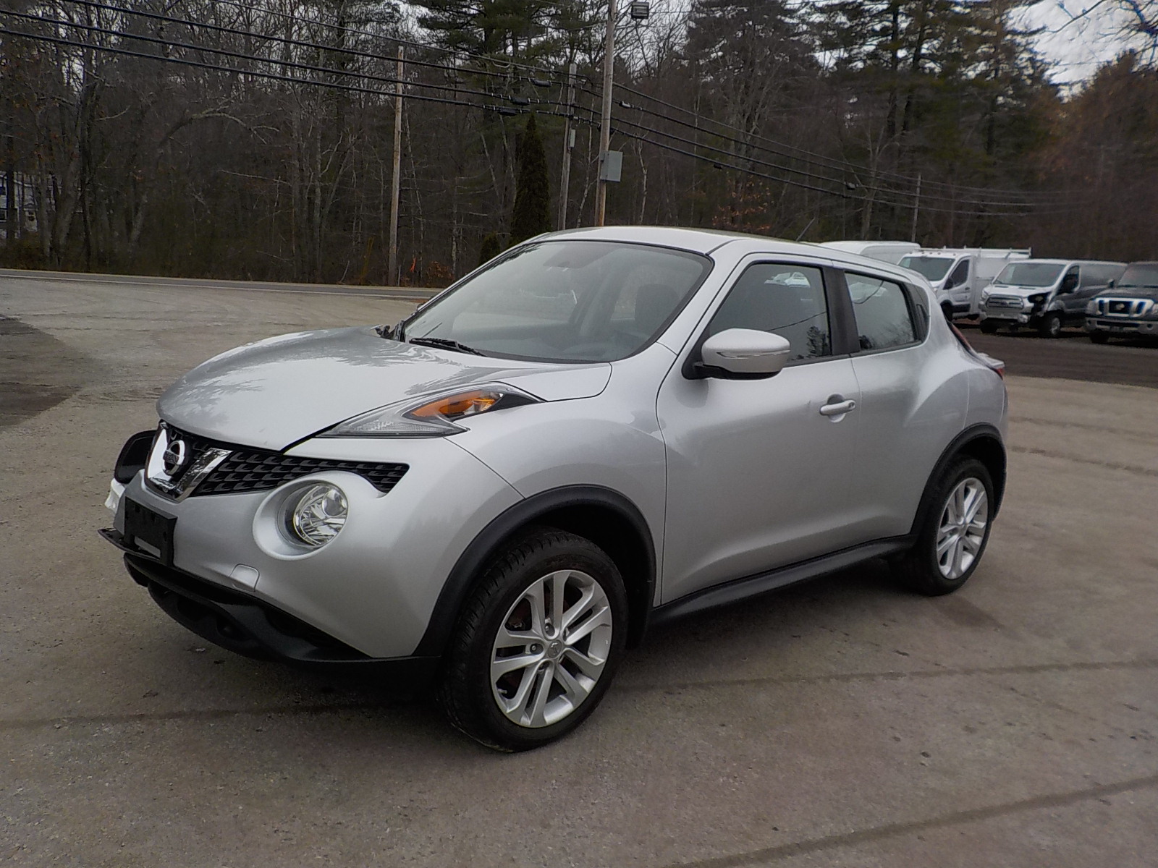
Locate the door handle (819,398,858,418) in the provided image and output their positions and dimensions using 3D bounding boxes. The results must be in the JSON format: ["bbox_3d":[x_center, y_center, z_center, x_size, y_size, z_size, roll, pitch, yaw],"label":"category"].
[{"bbox_3d":[0.963,-0.099,3.728,0.215,0.050,0.055,-10,16,-42],"label":"door handle"}]

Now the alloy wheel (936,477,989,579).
[{"bbox_3d":[1.728,0.428,4.702,0.465,0.465,0.170,-6,14,-43],"label":"alloy wheel"}]

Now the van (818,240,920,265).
[{"bbox_3d":[10.177,-5.853,37.267,5.980,2.540,2.060,-5,13,-41],"label":"van"}]

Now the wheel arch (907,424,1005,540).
[{"bbox_3d":[1.725,0.188,4.560,0.950,0.500,0.140,-6,14,-43],"label":"wheel arch"}]

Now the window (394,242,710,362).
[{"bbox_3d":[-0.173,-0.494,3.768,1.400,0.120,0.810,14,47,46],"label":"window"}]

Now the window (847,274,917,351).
[{"bbox_3d":[1.265,-0.516,4.212,0.050,0.340,0.470,-16,-6,42],"label":"window"}]

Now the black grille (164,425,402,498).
[{"bbox_3d":[-1.062,0.069,3.030,0.400,0.220,1.300,-6,14,-43],"label":"black grille"}]

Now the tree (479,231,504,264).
[{"bbox_3d":[-3.387,-6.878,39.447,1.100,2.090,1.100,4,10,0],"label":"tree"}]

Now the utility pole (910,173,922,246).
[{"bbox_3d":[21.443,-12.682,64.533,0.280,7.900,0.280,4,10,0],"label":"utility pole"}]

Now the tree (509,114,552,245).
[{"bbox_3d":[-1.887,-9.447,41.007,1.950,7.070,1.950,3,10,0],"label":"tree"}]

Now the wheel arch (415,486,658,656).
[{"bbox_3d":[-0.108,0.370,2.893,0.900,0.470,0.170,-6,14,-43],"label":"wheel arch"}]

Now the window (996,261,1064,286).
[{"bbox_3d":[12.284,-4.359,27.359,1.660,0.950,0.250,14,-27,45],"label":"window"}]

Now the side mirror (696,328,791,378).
[{"bbox_3d":[0.524,-0.254,3.186,0.190,0.165,0.250,-6,14,-43],"label":"side mirror"}]

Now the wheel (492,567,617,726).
[{"bbox_3d":[-0.122,0.618,2.986,0.465,0.465,0.170,-6,14,-43],"label":"wheel"}]

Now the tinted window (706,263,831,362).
[{"bbox_3d":[0.685,-0.437,3.652,0.850,0.390,0.060,-6,-7,-43],"label":"tinted window"}]

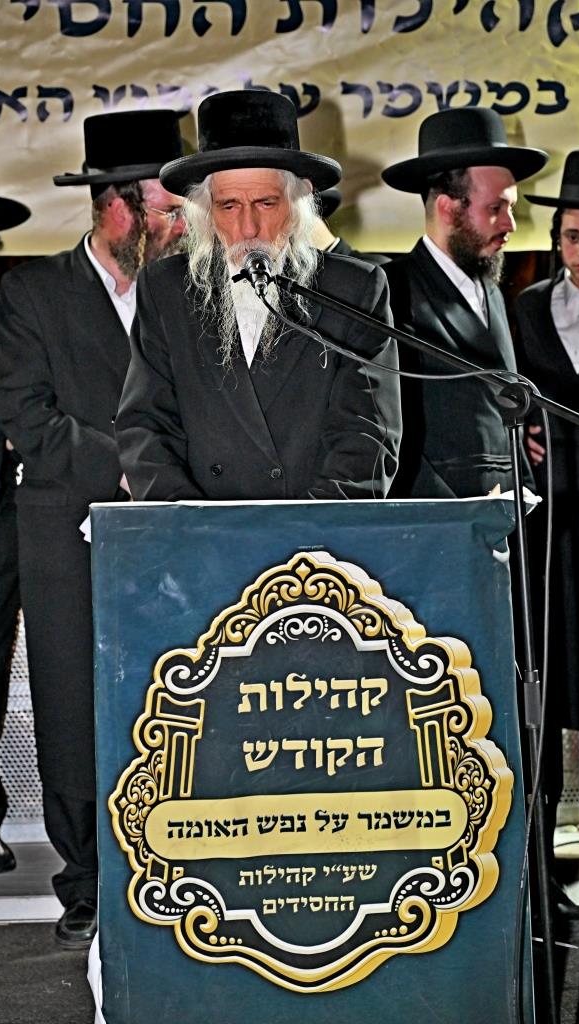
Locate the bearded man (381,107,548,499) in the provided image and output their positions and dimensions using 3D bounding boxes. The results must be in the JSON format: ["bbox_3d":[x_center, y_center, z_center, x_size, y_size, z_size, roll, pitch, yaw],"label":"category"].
[{"bbox_3d":[0.342,0.030,4.300,0.380,1.780,0.520,0,2,38],"label":"bearded man"}]

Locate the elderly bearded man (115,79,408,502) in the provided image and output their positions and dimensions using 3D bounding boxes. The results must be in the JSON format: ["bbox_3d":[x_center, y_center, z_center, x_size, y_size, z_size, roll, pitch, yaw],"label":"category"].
[{"bbox_3d":[-0.050,0.090,3.660,0.530,1.700,0.460,-1,1,7],"label":"elderly bearded man"}]

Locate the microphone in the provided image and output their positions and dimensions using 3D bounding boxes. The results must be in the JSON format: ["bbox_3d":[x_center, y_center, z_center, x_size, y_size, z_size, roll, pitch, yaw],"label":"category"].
[{"bbox_3d":[-0.051,-0.399,3.450,0.052,0.052,0.165,-2,30,-3],"label":"microphone"}]

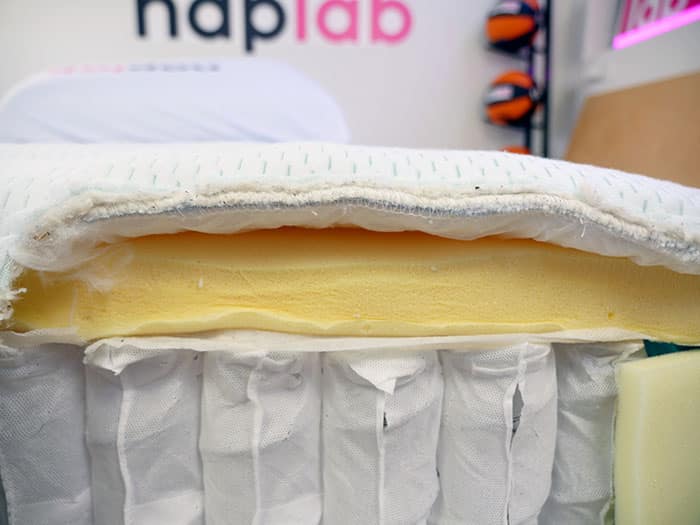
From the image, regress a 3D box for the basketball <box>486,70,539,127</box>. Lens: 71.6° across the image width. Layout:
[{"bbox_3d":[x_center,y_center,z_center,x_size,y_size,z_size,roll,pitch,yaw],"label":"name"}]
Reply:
[{"bbox_3d":[0.732,-0.744,2.210,0.237,0.237,0.237,1,5,17],"label":"basketball"}]

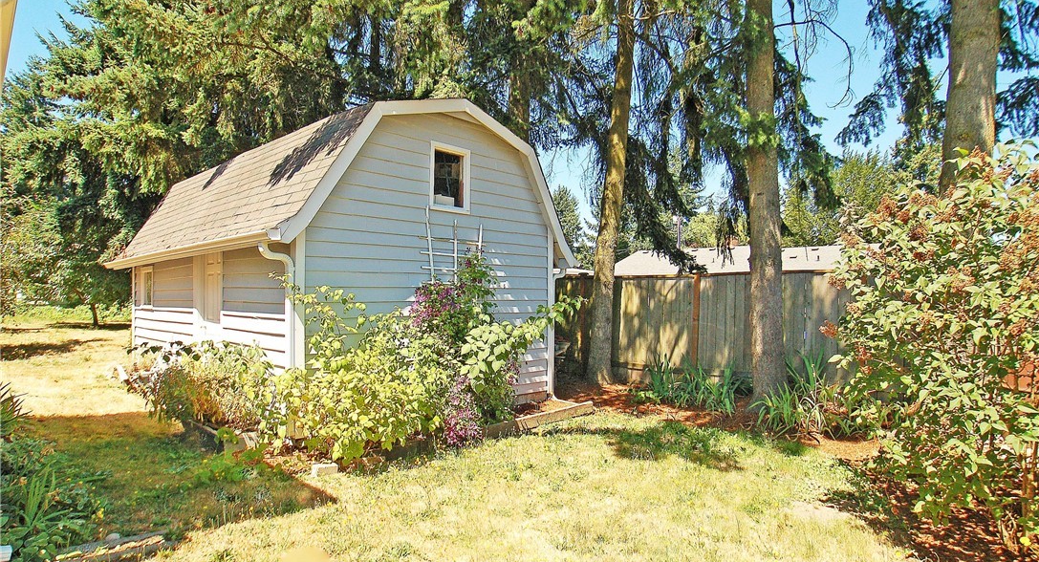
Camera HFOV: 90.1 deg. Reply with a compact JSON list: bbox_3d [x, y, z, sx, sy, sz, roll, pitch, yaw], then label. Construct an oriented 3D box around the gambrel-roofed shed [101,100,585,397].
[{"bbox_3d":[-3.863,-0.154,9.711,8.840,4.170,4.860,-2,-2,44],"label":"gambrel-roofed shed"}]

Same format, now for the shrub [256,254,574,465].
[{"bbox_3d":[-0.743,0.790,6.086,1.100,2.000,3.950,-2,-2,44],"label":"shrub"}]

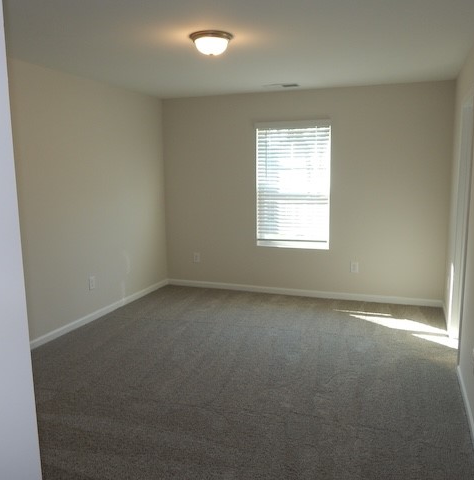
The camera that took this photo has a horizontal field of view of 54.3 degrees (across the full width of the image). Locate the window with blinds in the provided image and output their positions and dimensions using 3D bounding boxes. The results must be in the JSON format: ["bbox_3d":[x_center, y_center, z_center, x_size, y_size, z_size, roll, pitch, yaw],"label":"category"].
[{"bbox_3d":[0.667,-0.642,5.533,0.905,1.485,0.090,3,9,20],"label":"window with blinds"}]

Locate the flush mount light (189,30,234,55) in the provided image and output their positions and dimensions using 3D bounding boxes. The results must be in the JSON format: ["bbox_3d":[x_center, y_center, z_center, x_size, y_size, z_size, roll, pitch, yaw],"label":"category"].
[{"bbox_3d":[-0.173,-1.345,3.209,0.307,0.122,0.307,-1,9,0],"label":"flush mount light"}]

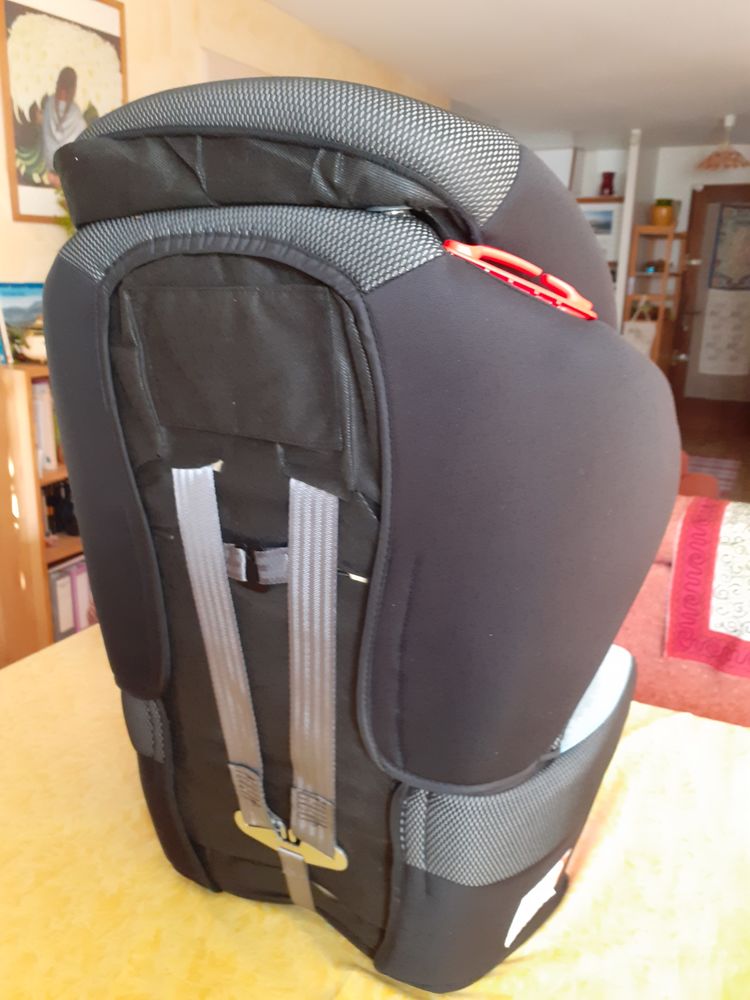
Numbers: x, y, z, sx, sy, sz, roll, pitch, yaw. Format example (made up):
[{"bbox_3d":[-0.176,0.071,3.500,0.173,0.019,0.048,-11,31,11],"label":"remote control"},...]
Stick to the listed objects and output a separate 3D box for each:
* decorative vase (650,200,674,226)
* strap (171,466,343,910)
[{"bbox_3d":[2.115,-2.107,5.737,0.160,0.199,0.160,1,15,0],"label":"decorative vase"},{"bbox_3d":[-0.085,0.176,0.622,0.142,0.410,0.030,8,24,25],"label":"strap"}]

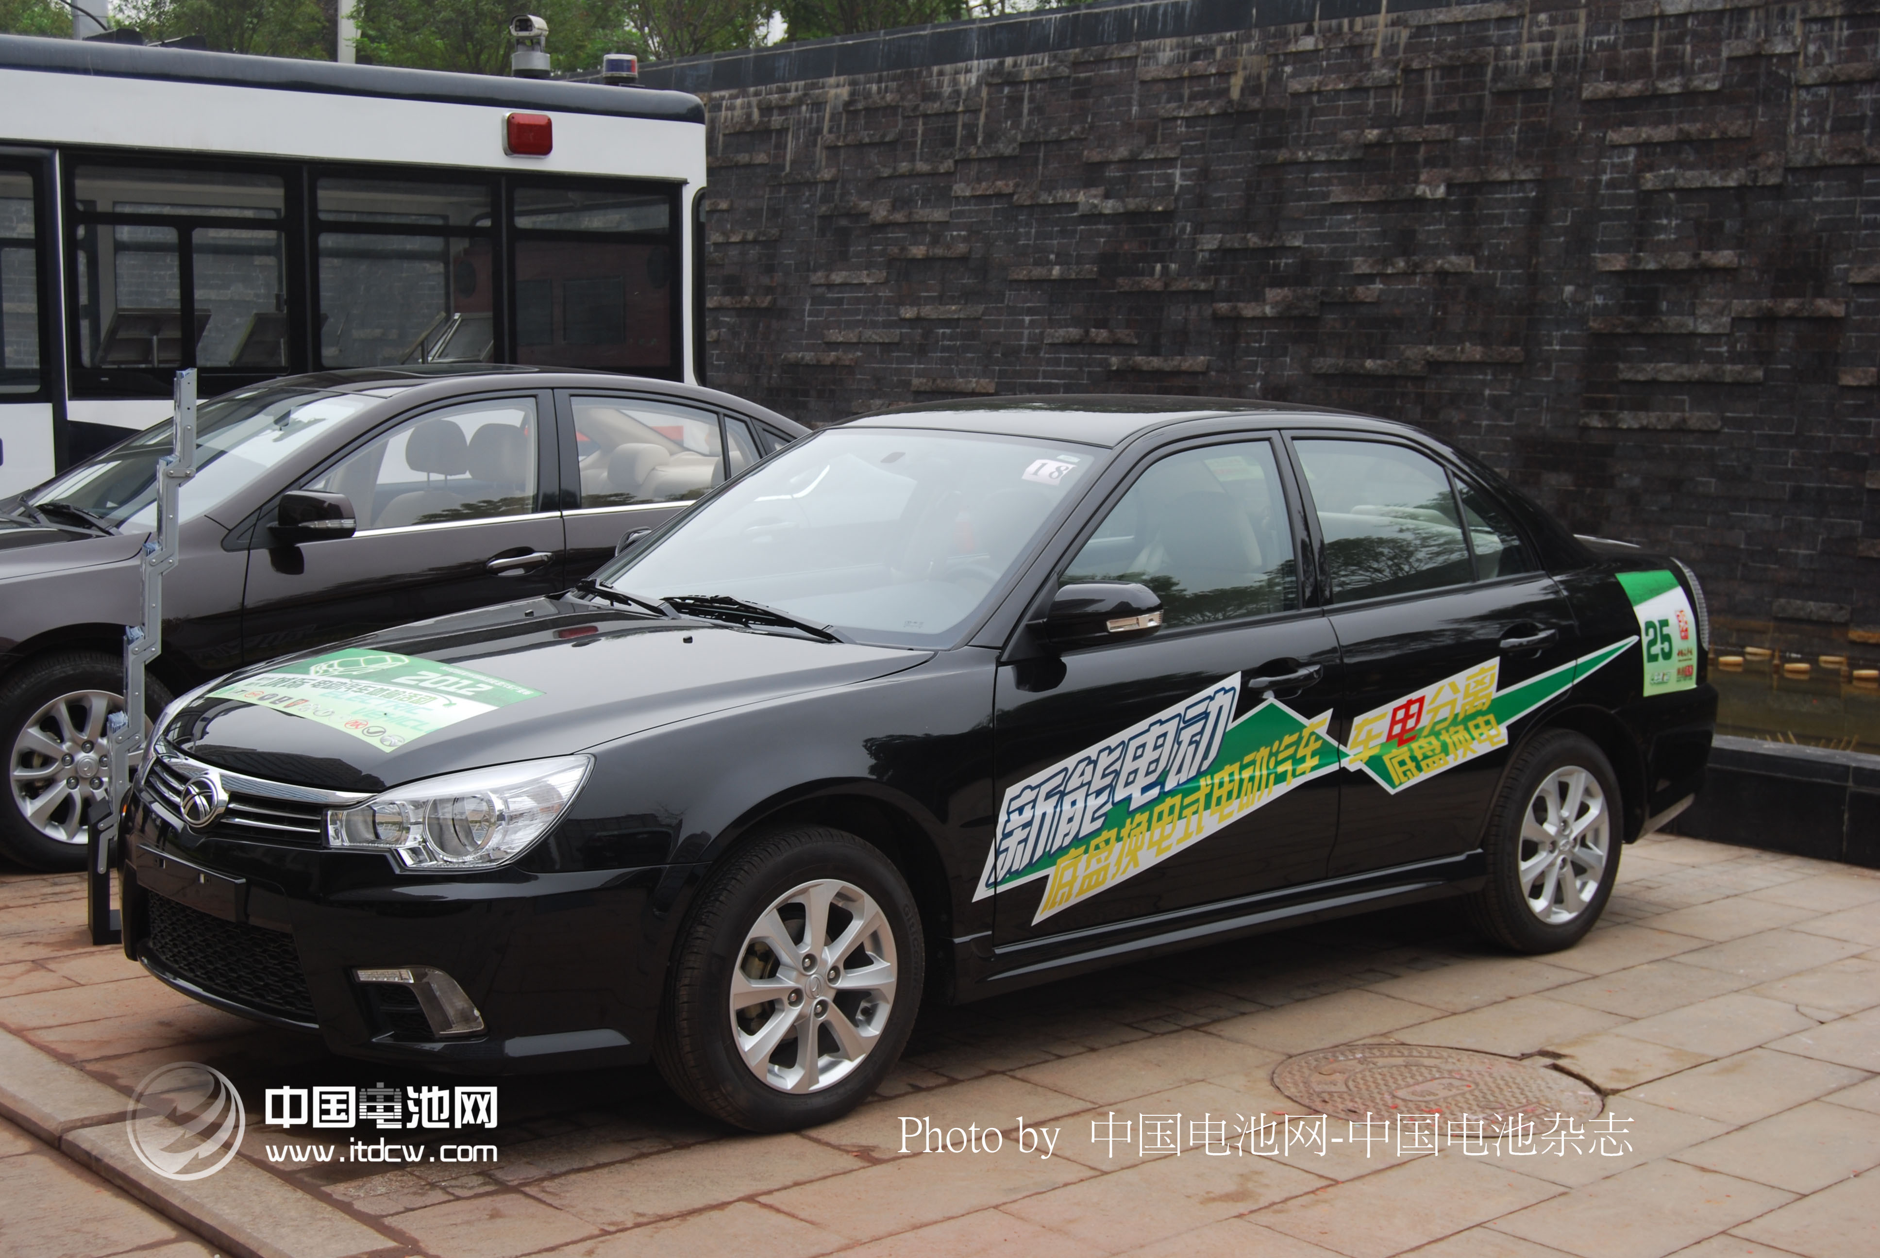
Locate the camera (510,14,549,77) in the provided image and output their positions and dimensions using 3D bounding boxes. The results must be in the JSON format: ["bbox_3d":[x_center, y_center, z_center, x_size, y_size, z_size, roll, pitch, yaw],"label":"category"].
[{"bbox_3d":[-2.164,-3.078,12.700,0.190,0.335,0.250,3,7,16],"label":"camera"}]

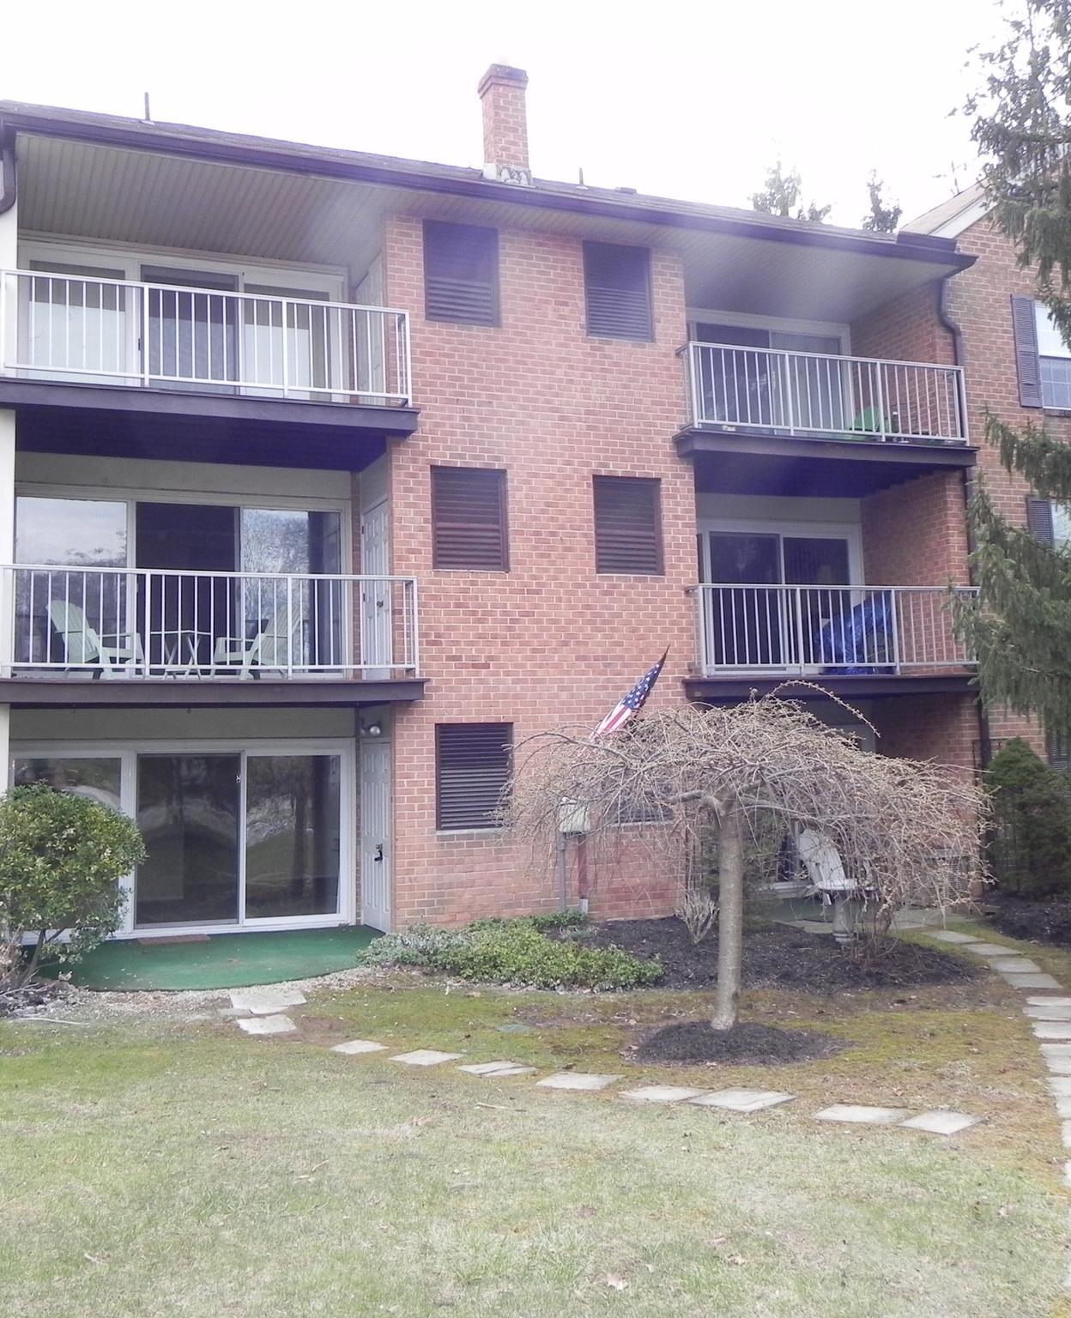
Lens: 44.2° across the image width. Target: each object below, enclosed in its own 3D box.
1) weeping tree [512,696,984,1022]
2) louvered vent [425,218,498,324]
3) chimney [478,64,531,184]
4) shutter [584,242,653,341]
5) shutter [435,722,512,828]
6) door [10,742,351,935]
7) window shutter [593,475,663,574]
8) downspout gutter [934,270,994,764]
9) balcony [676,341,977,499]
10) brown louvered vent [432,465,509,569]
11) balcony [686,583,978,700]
[{"bbox_3d":[1.302,1.267,8.358,2.920,2.066,2.831,1,-8,-20],"label":"weeping tree"},{"bbox_3d":[-0.764,-4.052,13.915,0.815,1.083,0.080,1,-8,-20],"label":"louvered vent"},{"bbox_3d":[-0.351,-6.291,15.795,0.460,1.440,0.480,1,-8,-20],"label":"chimney"},{"bbox_3d":[0.950,-4.208,15.153,0.840,1.130,0.080,0,-6,-20],"label":"shutter"},{"bbox_3d":[-0.631,1.247,13.967,0.860,1.115,0.080,0,-6,-20],"label":"shutter"},{"bbox_3d":[-3.608,1.857,13.605,3.584,2.003,0.140,1,-8,-20],"label":"door"},{"bbox_3d":[1.038,-1.486,14.882,0.840,1.115,0.080,0,-6,-20],"label":"window shutter"},{"bbox_3d":[5.438,-1.260,16.533,0.300,7.230,0.180,0,-6,-20],"label":"downspout gutter"},{"bbox_3d":[3.201,-2.844,16.436,3.920,1.265,2.080,0,-6,-20],"label":"balcony"},{"bbox_3d":[-0.687,-1.455,13.824,0.829,1.078,0.108,0,-4,-22],"label":"brown louvered vent"},{"bbox_3d":[3.289,-0.106,16.164,3.920,1.260,2.080,0,-6,-20],"label":"balcony"}]

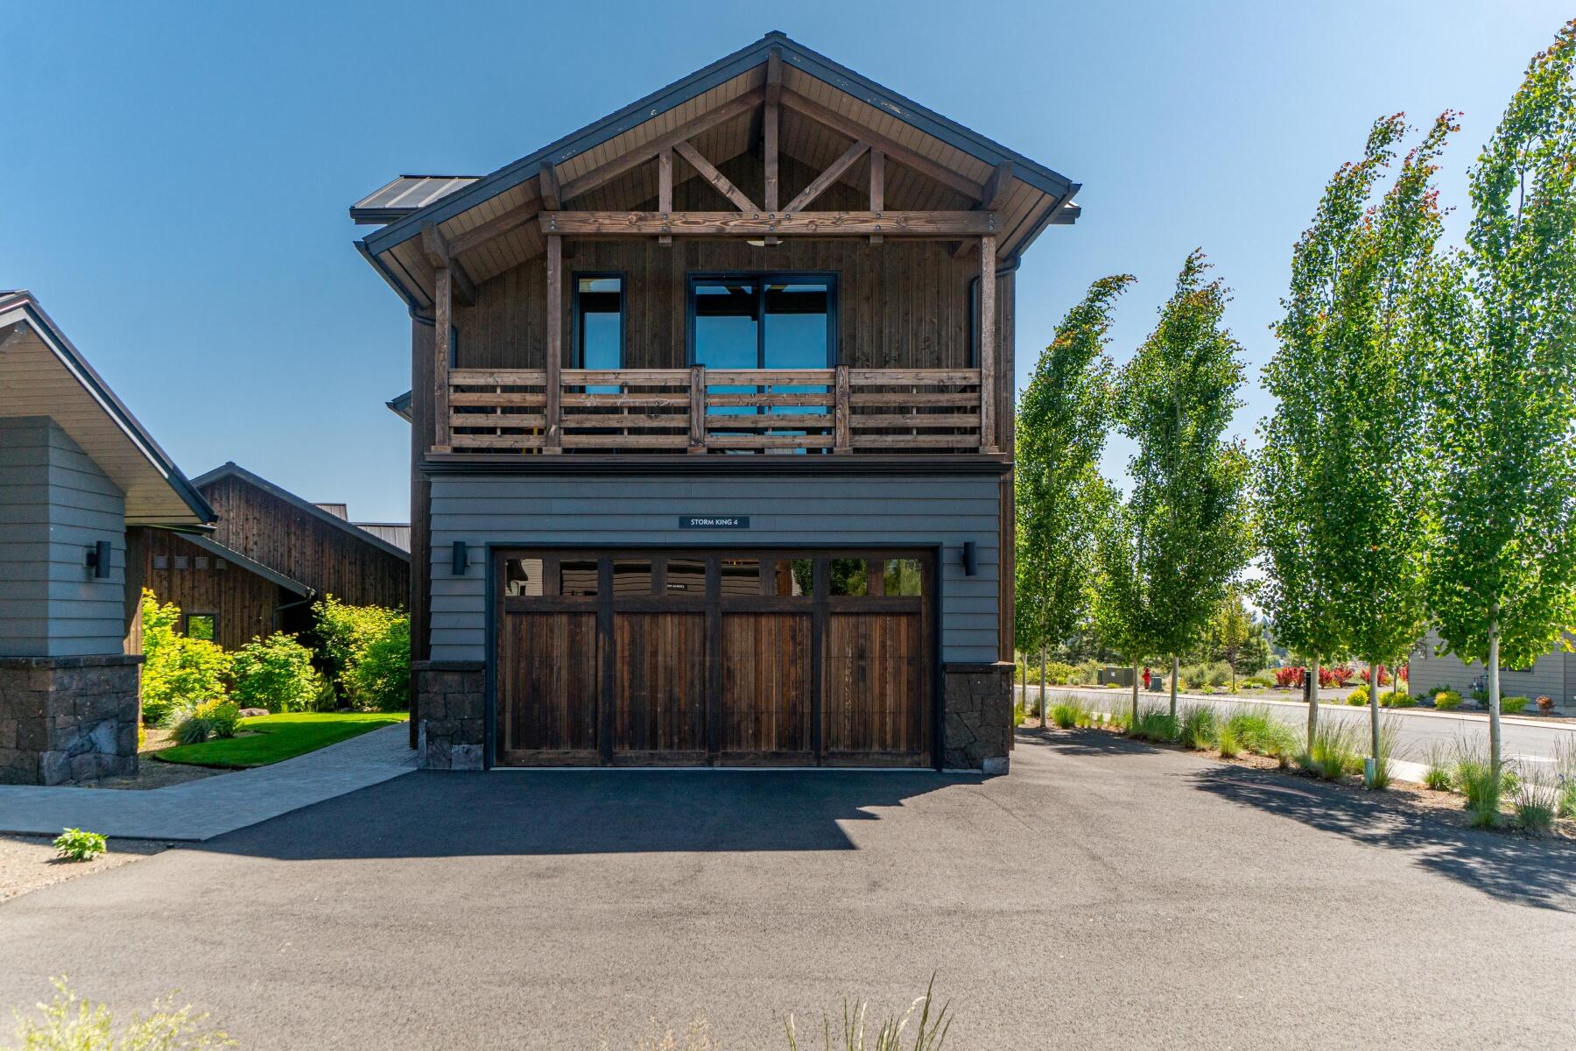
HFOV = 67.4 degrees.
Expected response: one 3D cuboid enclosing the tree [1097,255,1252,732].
[{"bbox_3d":[5.570,-0.470,17.000,2.100,6.900,1.950,0,-2,0],"label":"tree"}]

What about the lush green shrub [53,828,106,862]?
[{"bbox_3d":[-4.946,2.218,8.250,0.370,0.200,0.340,0,-2,0],"label":"lush green shrub"}]

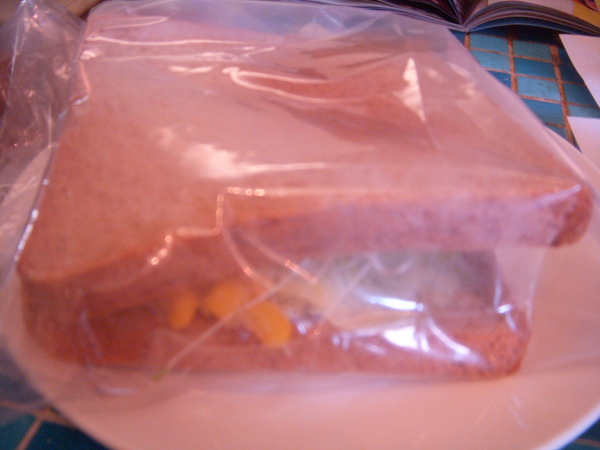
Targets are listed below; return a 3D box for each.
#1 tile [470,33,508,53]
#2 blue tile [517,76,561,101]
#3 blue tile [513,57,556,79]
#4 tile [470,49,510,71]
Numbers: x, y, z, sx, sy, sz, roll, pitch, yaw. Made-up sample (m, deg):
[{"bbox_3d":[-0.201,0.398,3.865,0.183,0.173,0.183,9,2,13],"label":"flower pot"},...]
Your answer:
[{"bbox_3d":[0.105,-0.099,0.368,0.020,0.005,0.020,11,39,8],"label":"tile"},{"bbox_3d":[0.118,-0.066,0.327,0.020,0.005,0.020,11,39,8],"label":"blue tile"},{"bbox_3d":[0.122,-0.080,0.345,0.020,0.005,0.020,11,39,8],"label":"blue tile"},{"bbox_3d":[0.100,-0.085,0.350,0.020,0.005,0.020,11,39,8],"label":"tile"}]

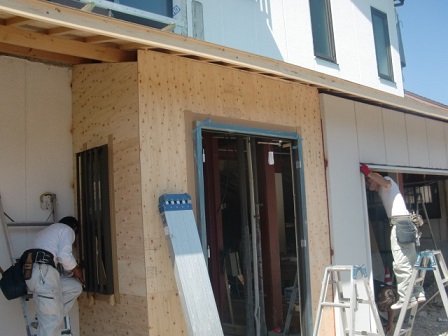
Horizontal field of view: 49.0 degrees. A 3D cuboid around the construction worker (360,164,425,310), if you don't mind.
[{"bbox_3d":[1.840,0.740,5.420,0.680,1.600,0.520,-4,-8,8],"label":"construction worker"}]

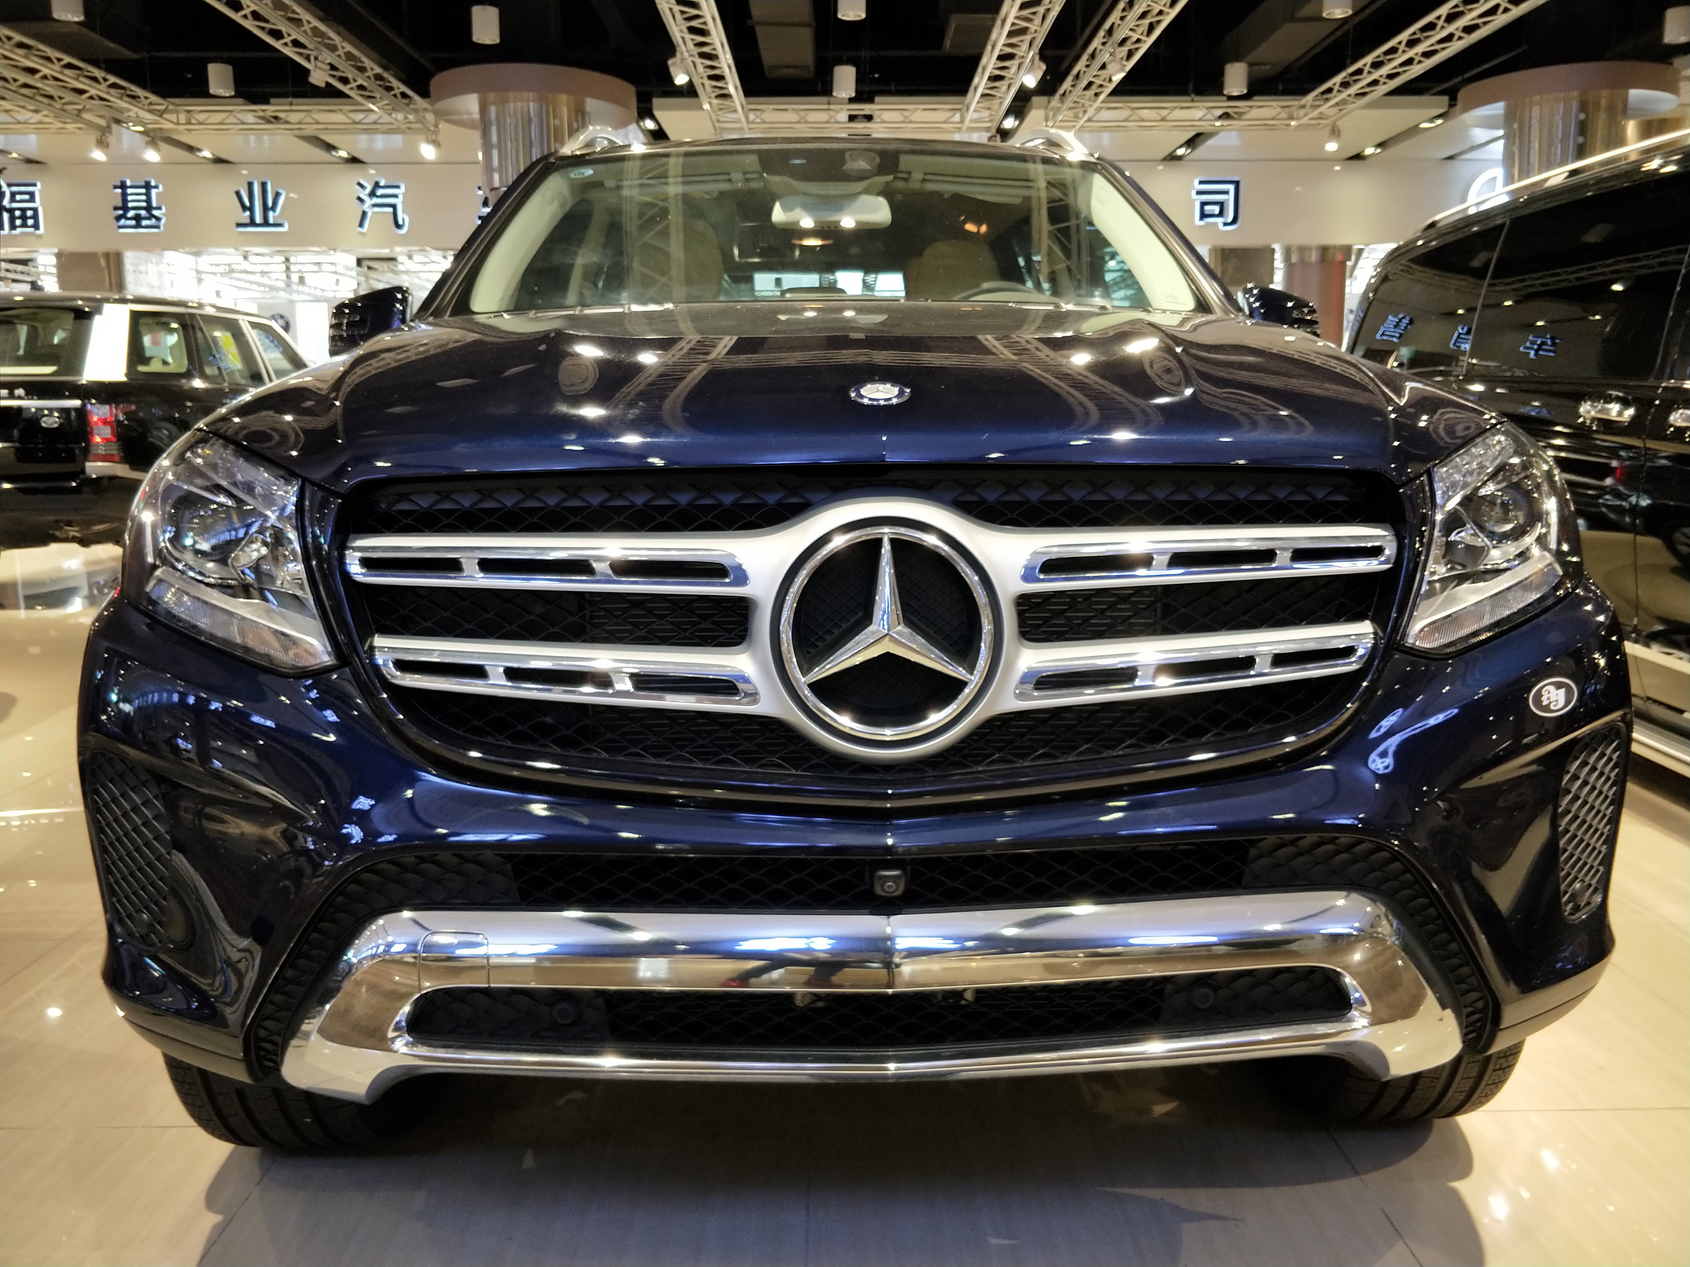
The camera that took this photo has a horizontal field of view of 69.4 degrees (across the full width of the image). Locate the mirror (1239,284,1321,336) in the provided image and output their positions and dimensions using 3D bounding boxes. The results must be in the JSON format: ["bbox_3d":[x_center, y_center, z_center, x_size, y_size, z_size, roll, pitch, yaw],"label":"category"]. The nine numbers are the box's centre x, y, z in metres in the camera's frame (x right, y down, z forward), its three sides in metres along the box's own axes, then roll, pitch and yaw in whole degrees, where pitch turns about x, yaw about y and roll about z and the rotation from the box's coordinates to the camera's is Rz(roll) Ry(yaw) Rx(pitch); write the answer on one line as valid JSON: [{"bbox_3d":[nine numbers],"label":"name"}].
[{"bbox_3d":[0.928,-0.676,2.670,0.200,0.175,0.150,-1,10,-2],"label":"mirror"}]

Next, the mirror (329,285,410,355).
[{"bbox_3d":[-0.978,-0.653,2.599,0.200,0.175,0.150,-1,10,-2],"label":"mirror"}]

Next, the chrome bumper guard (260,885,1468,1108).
[{"bbox_3d":[0.044,0.355,1.196,1.270,0.260,0.220,-1,10,-2],"label":"chrome bumper guard"}]

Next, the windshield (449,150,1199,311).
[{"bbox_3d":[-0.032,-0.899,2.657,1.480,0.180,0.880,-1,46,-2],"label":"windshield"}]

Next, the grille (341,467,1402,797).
[{"bbox_3d":[0.034,-0.008,1.078,0.965,0.285,0.140,-1,10,-2],"label":"grille"}]

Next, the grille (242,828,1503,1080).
[{"bbox_3d":[0.045,0.335,1.223,1.380,0.320,0.230,-1,10,-2],"label":"grille"}]

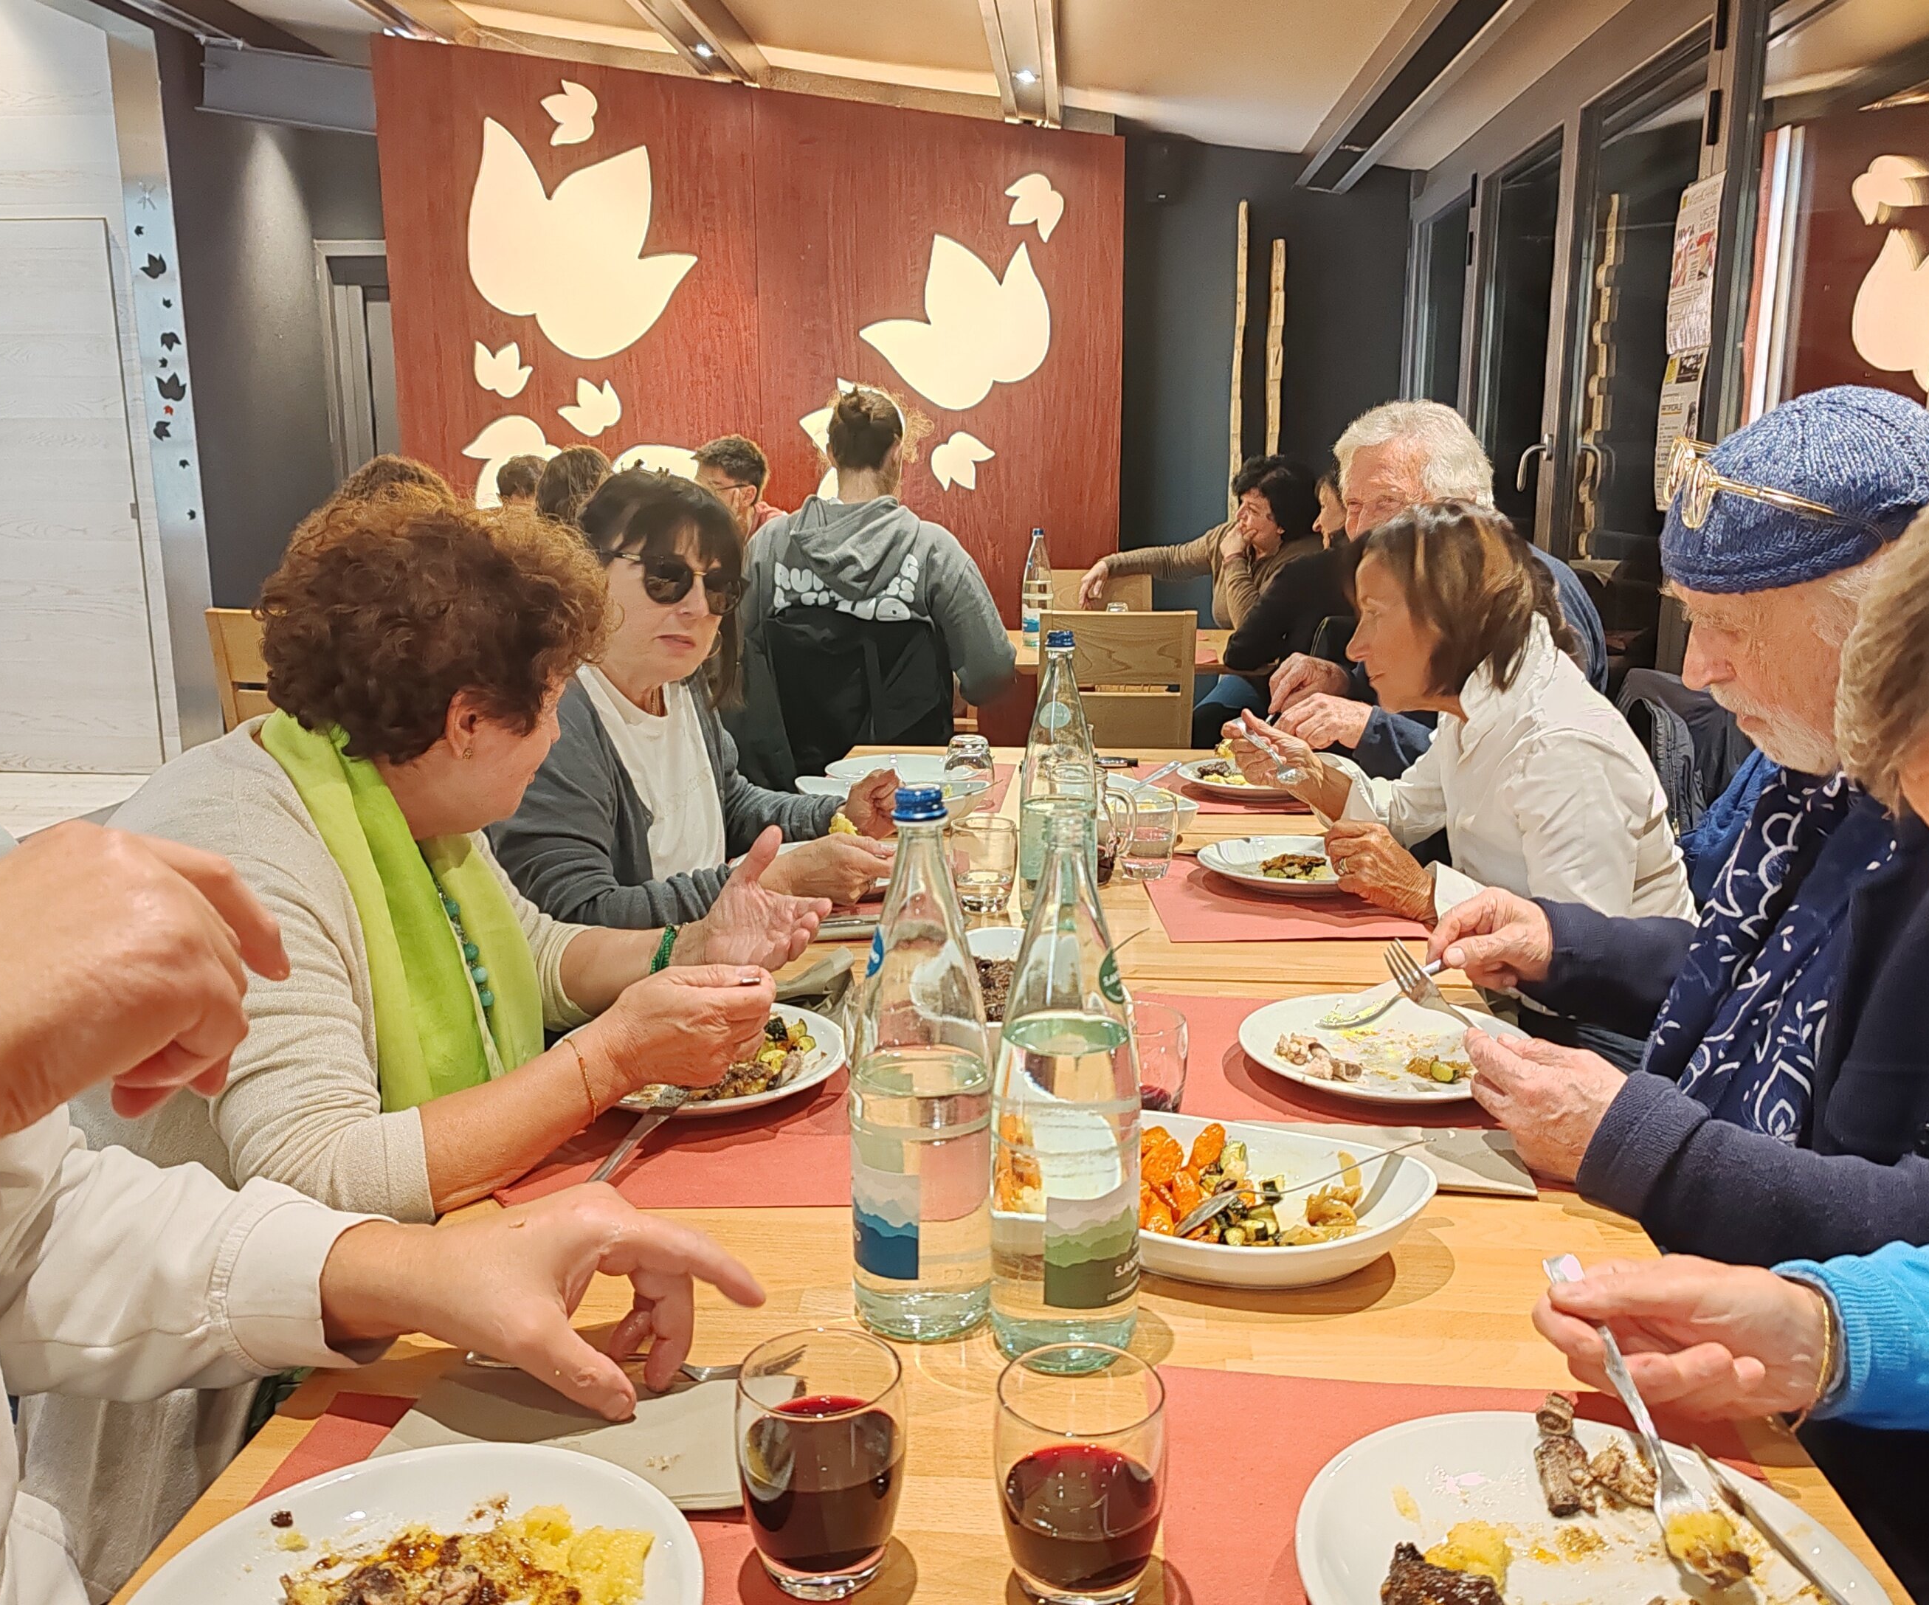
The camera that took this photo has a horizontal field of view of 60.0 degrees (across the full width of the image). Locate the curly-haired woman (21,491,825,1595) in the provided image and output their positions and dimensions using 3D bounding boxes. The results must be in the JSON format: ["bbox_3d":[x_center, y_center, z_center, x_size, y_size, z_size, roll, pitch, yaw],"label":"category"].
[{"bbox_3d":[-0.429,0.365,1.363,0.620,1.220,0.500,2,12,10],"label":"curly-haired woman"}]

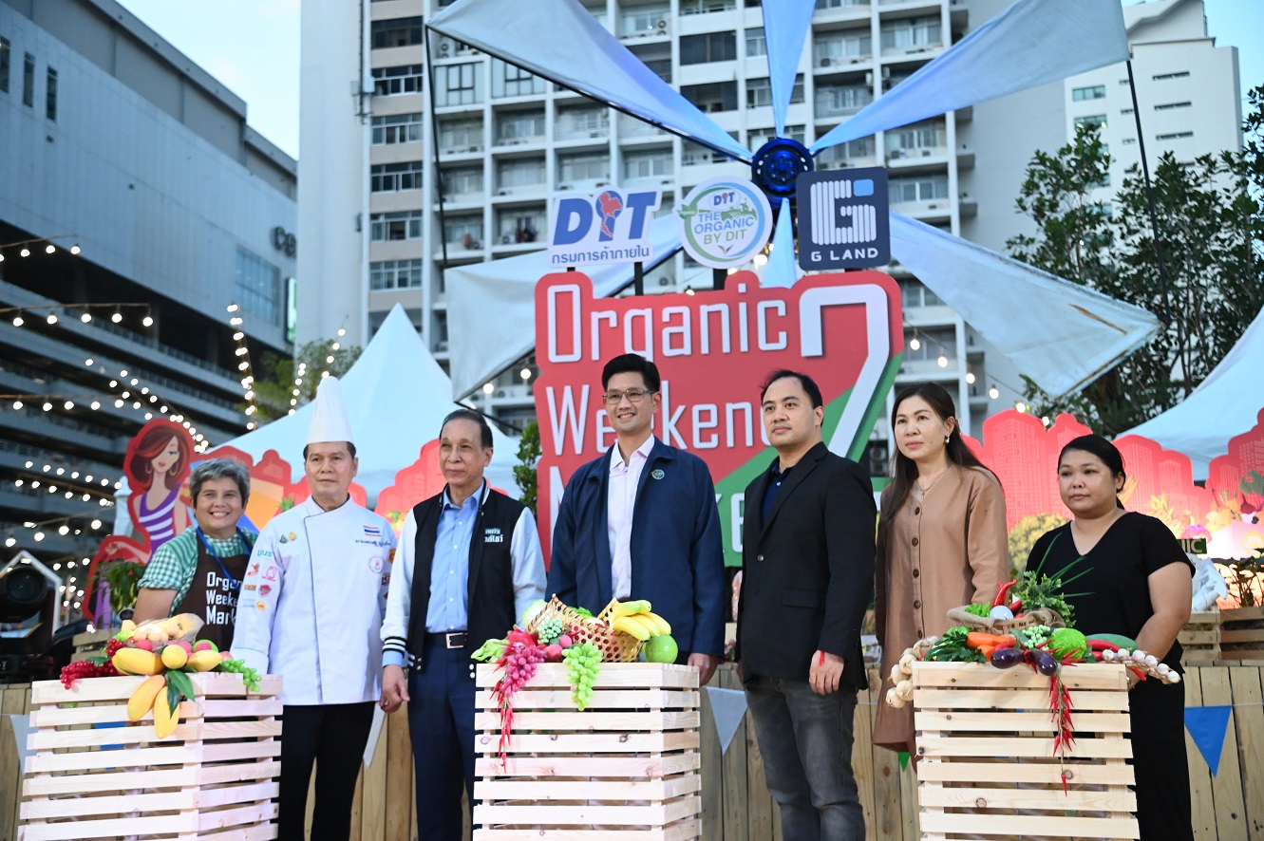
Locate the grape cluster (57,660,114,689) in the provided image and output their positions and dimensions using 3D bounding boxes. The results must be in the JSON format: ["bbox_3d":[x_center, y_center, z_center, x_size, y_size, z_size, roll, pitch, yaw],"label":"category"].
[{"bbox_3d":[-1.522,0.707,4.307,0.155,0.080,0.085,-3,-11,10],"label":"grape cluster"}]

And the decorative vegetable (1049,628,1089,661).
[{"bbox_3d":[1.118,0.576,3.959,0.110,0.092,0.105,-3,-11,10],"label":"decorative vegetable"}]

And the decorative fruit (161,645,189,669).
[{"bbox_3d":[-1.204,0.622,4.070,0.070,0.066,0.070,-3,-9,12],"label":"decorative fruit"}]

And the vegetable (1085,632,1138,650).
[{"bbox_3d":[1.252,0.584,4.048,0.160,0.060,0.070,-1,-11,0],"label":"vegetable"}]

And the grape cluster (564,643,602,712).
[{"bbox_3d":[-0.129,0.659,3.977,0.095,0.172,0.080,-3,-11,10],"label":"grape cluster"}]

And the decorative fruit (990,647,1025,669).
[{"bbox_3d":[0.887,0.561,3.640,0.083,0.048,0.055,-3,-9,12],"label":"decorative fruit"}]

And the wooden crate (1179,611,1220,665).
[{"bbox_3d":[1.986,0.793,5.650,0.290,0.195,0.250,-3,-9,12],"label":"wooden crate"}]

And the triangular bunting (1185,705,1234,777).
[{"bbox_3d":[2.012,1.125,5.420,0.190,0.250,0.015,-3,-9,12],"label":"triangular bunting"}]

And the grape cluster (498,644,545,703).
[{"bbox_3d":[-0.281,0.641,3.920,0.125,0.150,0.085,-3,-9,12],"label":"grape cluster"}]

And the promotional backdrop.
[{"bbox_3d":[0.429,-0.024,7.734,1.885,1.561,0.080,-3,-9,12],"label":"promotional backdrop"}]

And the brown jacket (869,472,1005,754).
[{"bbox_3d":[0.954,0.586,4.771,0.430,0.900,0.280,-8,-13,32],"label":"brown jacket"}]

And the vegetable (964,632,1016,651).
[{"bbox_3d":[0.871,0.535,3.740,0.122,0.045,0.060,-3,-9,12],"label":"vegetable"}]

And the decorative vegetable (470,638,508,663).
[{"bbox_3d":[-0.374,0.611,4.109,0.115,0.070,0.090,-3,-11,10],"label":"decorative vegetable"}]

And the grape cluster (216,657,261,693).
[{"bbox_3d":[-1.117,0.724,4.395,0.125,0.095,0.090,-3,-11,10],"label":"grape cluster"}]

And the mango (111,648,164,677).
[{"bbox_3d":[-1.369,0.668,4.284,0.140,0.075,0.080,-3,-11,10],"label":"mango"}]

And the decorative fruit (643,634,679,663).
[{"bbox_3d":[0.078,0.601,4.060,0.088,0.082,0.088,-3,-9,12],"label":"decorative fruit"}]

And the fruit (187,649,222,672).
[{"bbox_3d":[-1.188,0.666,4.284,0.105,0.062,0.065,-3,-11,10],"label":"fruit"}]

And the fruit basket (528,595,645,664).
[{"bbox_3d":[-0.130,0.565,4.178,0.310,0.185,0.240,-3,-11,10],"label":"fruit basket"}]

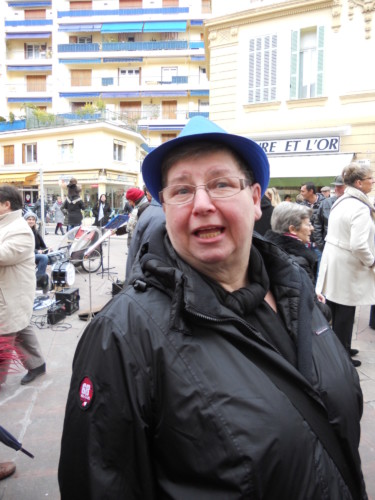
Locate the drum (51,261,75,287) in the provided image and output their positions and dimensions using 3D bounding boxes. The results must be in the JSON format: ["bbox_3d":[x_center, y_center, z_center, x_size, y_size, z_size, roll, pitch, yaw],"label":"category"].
[{"bbox_3d":[-2.054,0.396,6.436,0.300,0.400,0.400,1,6,6],"label":"drum"}]

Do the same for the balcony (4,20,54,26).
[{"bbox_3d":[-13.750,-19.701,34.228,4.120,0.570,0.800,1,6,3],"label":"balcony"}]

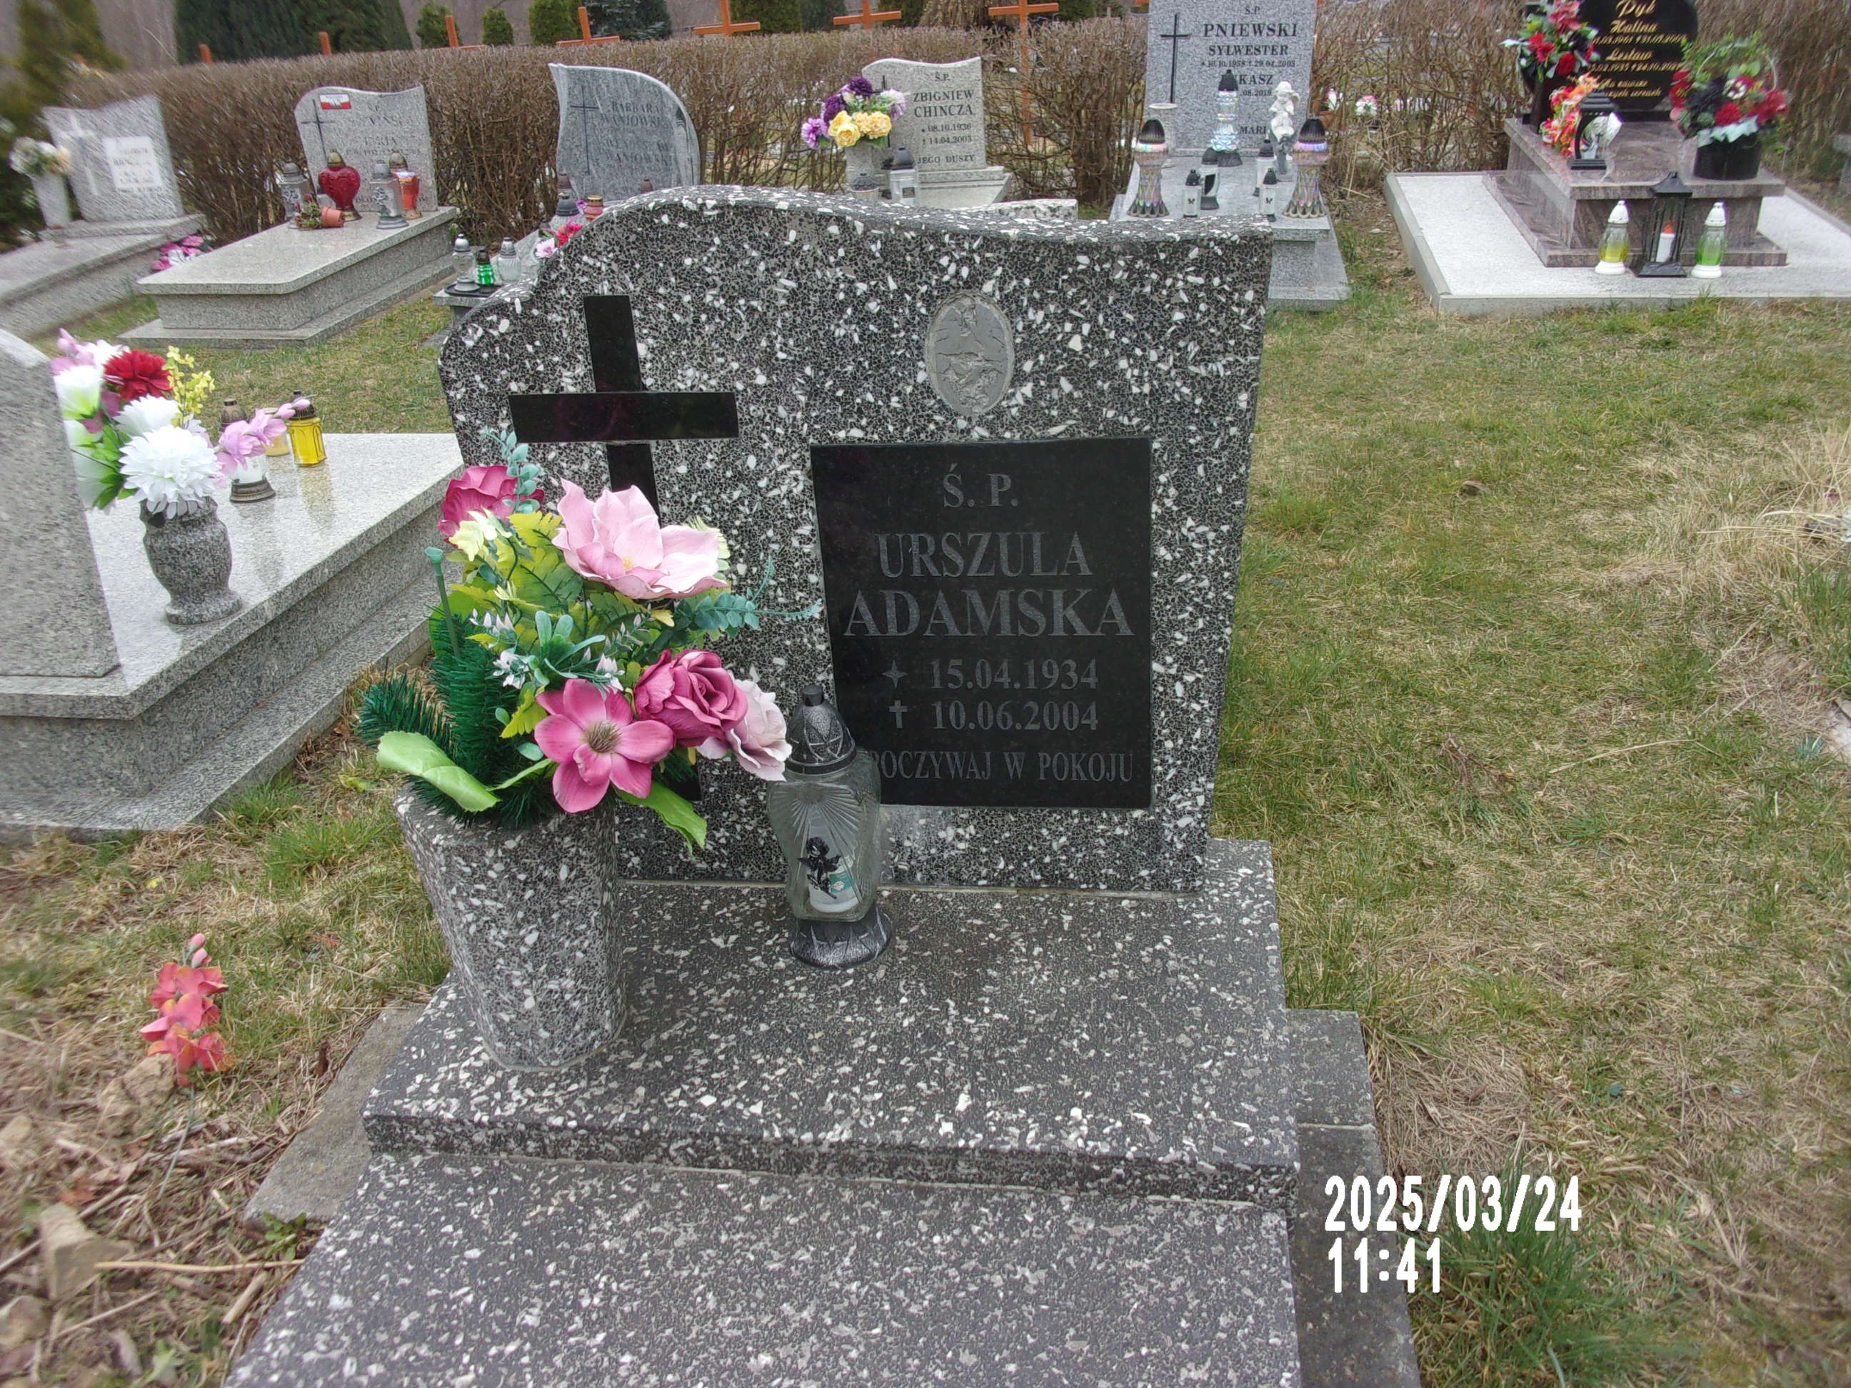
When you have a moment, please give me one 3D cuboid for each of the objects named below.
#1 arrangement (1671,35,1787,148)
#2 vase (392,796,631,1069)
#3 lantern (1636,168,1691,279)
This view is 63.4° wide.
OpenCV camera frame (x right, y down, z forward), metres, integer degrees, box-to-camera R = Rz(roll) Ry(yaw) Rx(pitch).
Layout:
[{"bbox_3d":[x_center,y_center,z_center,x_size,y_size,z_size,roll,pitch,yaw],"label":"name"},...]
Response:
[{"bbox_3d":[2.896,-2.172,5.399,0.390,0.385,0.350,2,28,10],"label":"arrangement"},{"bbox_3d":[-0.418,0.230,1.599,0.220,0.295,0.215,1,28,10],"label":"vase"},{"bbox_3d":[2.653,-1.672,5.311,0.170,0.338,0.170,7,29,19],"label":"lantern"}]

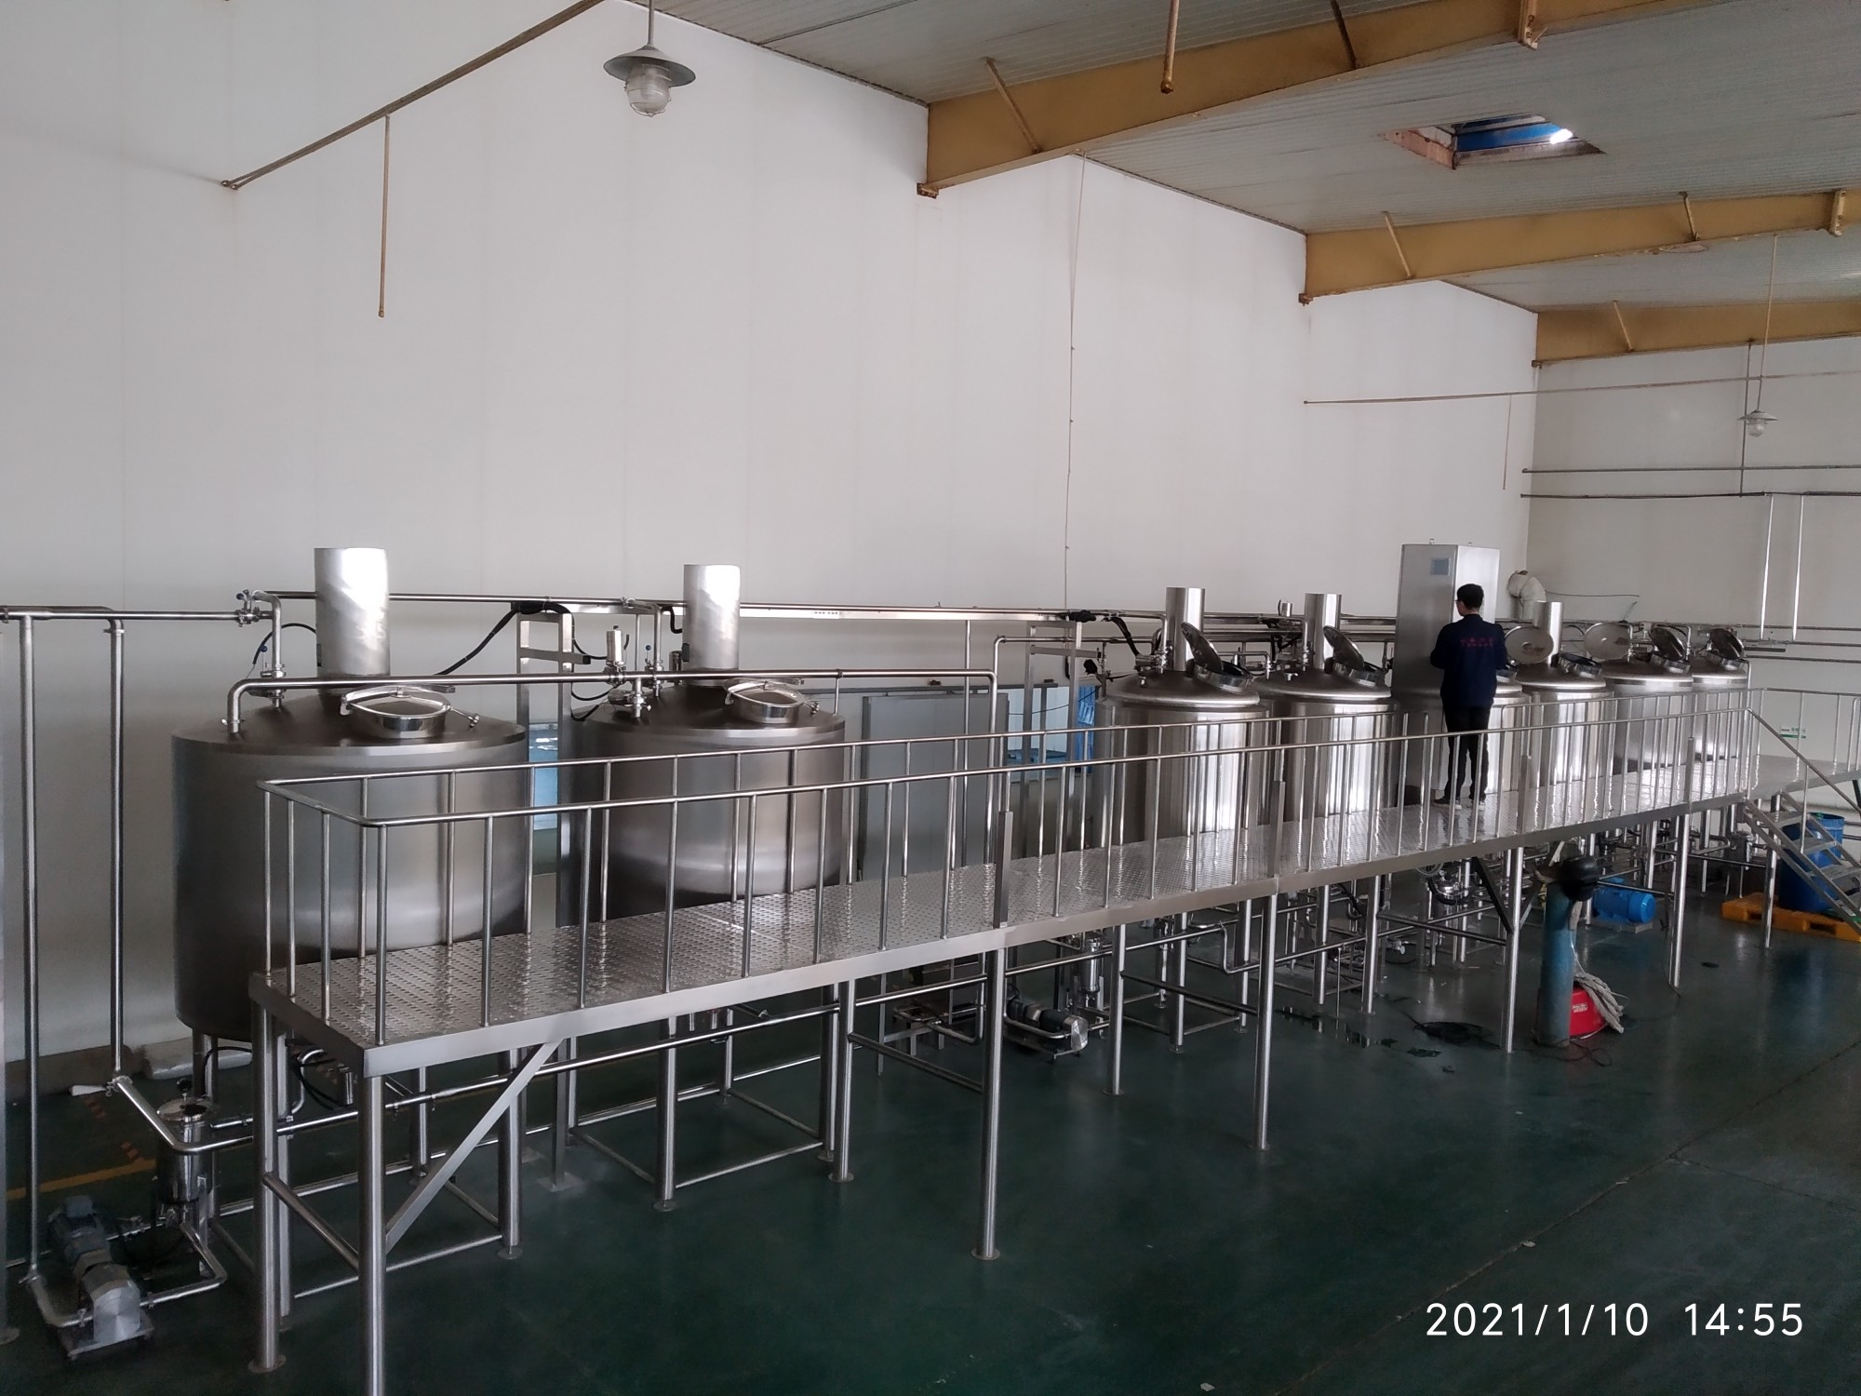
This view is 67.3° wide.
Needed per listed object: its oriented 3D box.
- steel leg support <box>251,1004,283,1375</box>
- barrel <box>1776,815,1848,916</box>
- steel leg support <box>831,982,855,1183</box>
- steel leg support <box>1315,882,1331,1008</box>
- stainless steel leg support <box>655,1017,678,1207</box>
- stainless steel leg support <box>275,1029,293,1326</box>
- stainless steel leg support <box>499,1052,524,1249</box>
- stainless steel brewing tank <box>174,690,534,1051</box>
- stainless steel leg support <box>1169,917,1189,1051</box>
[{"bbox_3d":[-2.530,1.848,5.341,0.085,1.431,0.085,-2,5,-42],"label":"steel leg support"},{"bbox_3d":[8.961,1.675,14.230,0.560,0.930,0.560,-2,5,-42],"label":"barrel"},{"bbox_3d":[-0.441,1.851,7.410,0.090,1.433,0.090,-2,5,-42],"label":"steel leg support"},{"bbox_3d":[3.117,1.899,10.986,0.090,1.052,0.090,-2,5,-42],"label":"steel leg support"},{"bbox_3d":[-1.324,2.045,7.032,0.090,1.052,0.090,1,4,0],"label":"stainless steel leg support"},{"bbox_3d":[-2.627,1.943,5.644,0.100,1.194,0.100,-2,5,-42],"label":"stainless steel leg support"},{"bbox_3d":[-1.885,1.921,6.298,0.100,1.194,0.100,-2,5,-42],"label":"stainless steel leg support"},{"bbox_3d":[-2.645,0.746,6.468,1.488,1.516,1.488,-2,5,-42],"label":"stainless steel brewing tank"},{"bbox_3d":[1.704,1.832,9.585,0.100,1.140,0.100,-2,5,-42],"label":"stainless steel leg support"}]

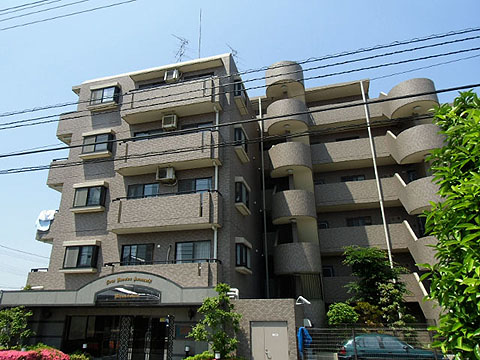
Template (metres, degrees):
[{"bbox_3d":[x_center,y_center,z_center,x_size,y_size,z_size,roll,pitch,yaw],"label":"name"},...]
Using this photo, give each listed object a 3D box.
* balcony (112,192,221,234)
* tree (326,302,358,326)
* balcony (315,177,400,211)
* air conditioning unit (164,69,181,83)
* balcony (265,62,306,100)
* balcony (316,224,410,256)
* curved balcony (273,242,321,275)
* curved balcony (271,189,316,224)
[{"bbox_3d":[-3.202,1.518,14.388,4.990,1.420,1.100,-6,-21,13],"label":"balcony"},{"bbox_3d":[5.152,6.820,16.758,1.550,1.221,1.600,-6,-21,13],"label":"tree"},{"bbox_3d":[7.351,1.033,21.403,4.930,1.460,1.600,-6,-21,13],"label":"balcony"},{"bbox_3d":[-3.426,-5.290,17.059,0.730,0.570,0.310,-6,-21,13],"label":"air conditioning unit"},{"bbox_3d":[2.869,-6.510,21.582,2.450,1.430,1.750,-6,-21,13],"label":"balcony"},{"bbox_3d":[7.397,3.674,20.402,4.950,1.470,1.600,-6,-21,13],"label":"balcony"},{"bbox_3d":[2.962,4.210,17.544,2.460,1.500,1.750,-6,-21,13],"label":"curved balcony"},{"bbox_3d":[2.959,1.522,18.551,2.450,1.460,1.750,-6,-21,13],"label":"curved balcony"}]

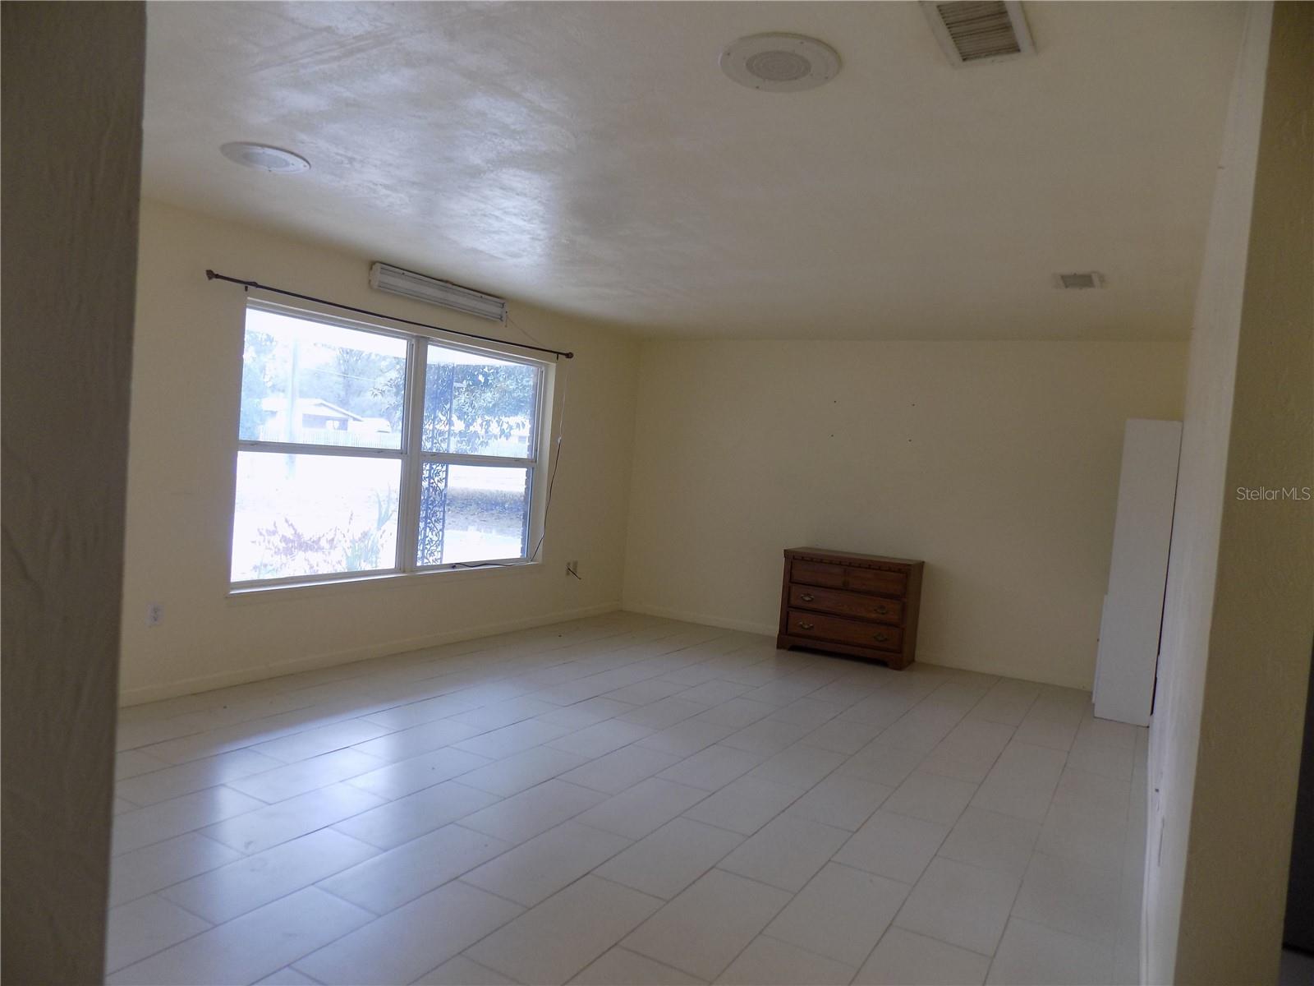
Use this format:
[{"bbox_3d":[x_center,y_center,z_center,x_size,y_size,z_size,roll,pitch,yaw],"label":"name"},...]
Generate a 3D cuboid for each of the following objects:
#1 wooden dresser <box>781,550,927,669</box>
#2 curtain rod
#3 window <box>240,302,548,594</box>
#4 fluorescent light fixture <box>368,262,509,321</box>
[{"bbox_3d":[1.495,0.867,6.755,0.983,0.778,0.444,5,3,30],"label":"wooden dresser"},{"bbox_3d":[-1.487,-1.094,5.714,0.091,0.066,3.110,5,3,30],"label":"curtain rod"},{"bbox_3d":[-1.610,-0.248,5.888,0.121,1.593,2.710,5,3,30],"label":"window"},{"bbox_3d":[-1.416,-1.316,5.810,0.101,0.161,1.200,5,3,30],"label":"fluorescent light fixture"}]

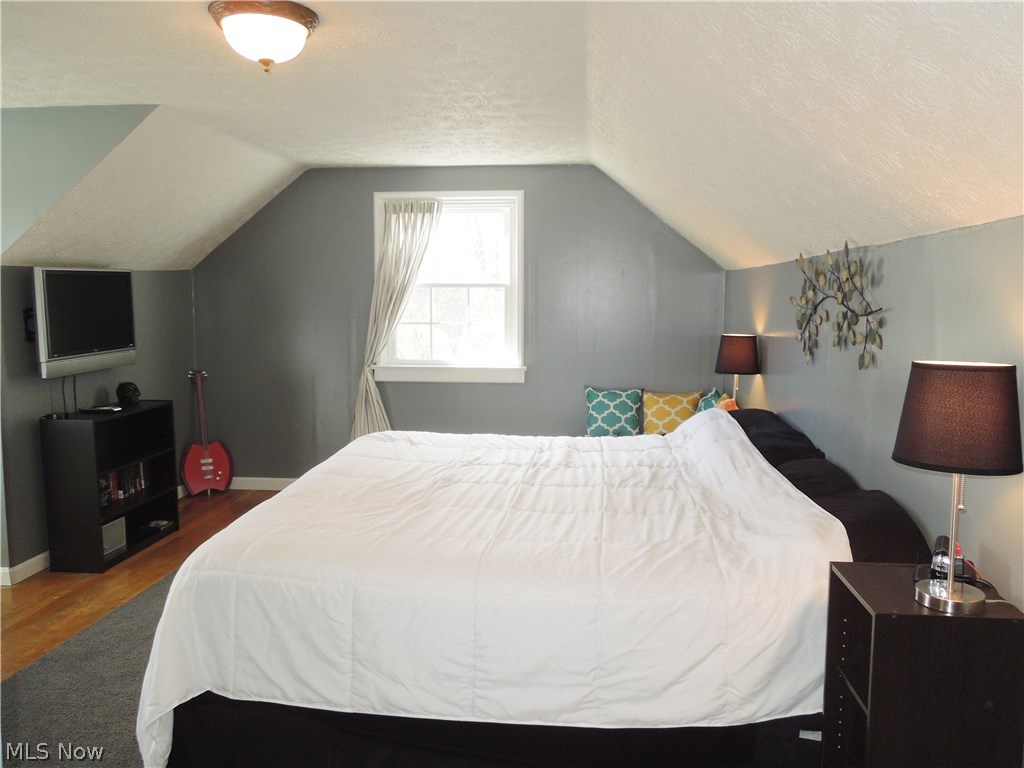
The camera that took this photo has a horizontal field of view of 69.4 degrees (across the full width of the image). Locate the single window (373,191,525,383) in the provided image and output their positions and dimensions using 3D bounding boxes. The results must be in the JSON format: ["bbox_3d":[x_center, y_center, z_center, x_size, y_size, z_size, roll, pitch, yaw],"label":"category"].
[{"bbox_3d":[-0.433,-0.656,5.085,1.042,1.300,0.120,1,7,5],"label":"single window"}]

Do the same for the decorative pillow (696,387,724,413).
[{"bbox_3d":[1.267,0.230,4.716,0.130,0.368,0.361,14,-3,-36],"label":"decorative pillow"}]

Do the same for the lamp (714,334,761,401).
[{"bbox_3d":[1.170,-0.004,3.841,0.227,0.496,0.227,1,7,5],"label":"lamp"}]

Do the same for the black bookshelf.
[{"bbox_3d":[-2.175,0.529,4.058,0.299,0.783,0.701,1,7,5],"label":"black bookshelf"}]

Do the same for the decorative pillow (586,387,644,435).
[{"bbox_3d":[0.676,0.202,4.865,0.368,0.364,0.130,1,-5,5],"label":"decorative pillow"}]

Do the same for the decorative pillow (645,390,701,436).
[{"bbox_3d":[1.049,0.210,4.846,0.389,0.368,0.130,1,-5,5],"label":"decorative pillow"}]

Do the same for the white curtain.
[{"bbox_3d":[-0.786,-0.277,5.070,0.632,1.946,0.120,1,7,5],"label":"white curtain"}]

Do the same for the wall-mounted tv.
[{"bbox_3d":[-2.209,-0.333,3.852,0.085,0.521,0.716,1,7,5],"label":"wall-mounted tv"}]

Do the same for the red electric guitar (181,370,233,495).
[{"bbox_3d":[-2.143,0.346,5.197,0.361,0.896,0.075,-5,-1,-25],"label":"red electric guitar"}]

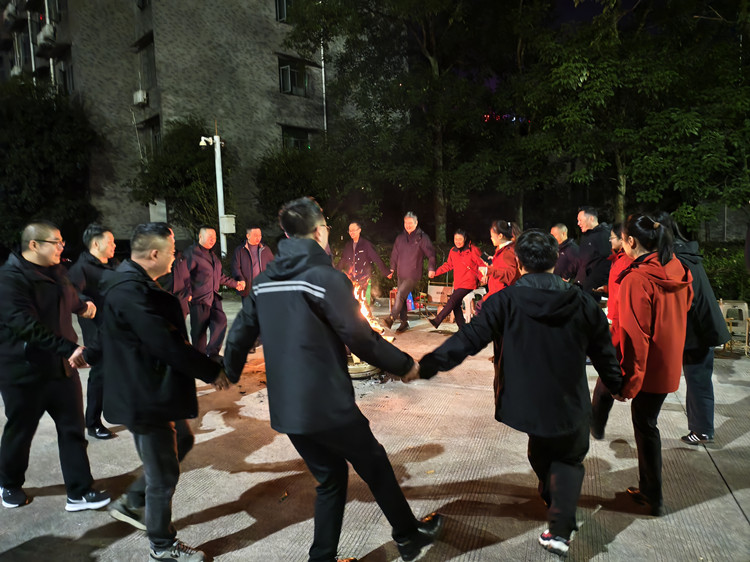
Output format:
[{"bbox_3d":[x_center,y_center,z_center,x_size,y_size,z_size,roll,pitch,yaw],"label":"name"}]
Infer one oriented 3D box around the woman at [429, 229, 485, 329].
[{"bbox_3d":[1.225,0.030,7.400,0.750,1.570,0.600,2,7,34],"label":"woman"}]

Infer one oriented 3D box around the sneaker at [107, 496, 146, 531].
[{"bbox_3d":[-1.283,1.262,2.680,0.280,0.115,0.105,26,3,-7],"label":"sneaker"}]

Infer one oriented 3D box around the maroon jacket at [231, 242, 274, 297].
[{"bbox_3d":[-1.634,-0.177,6.700,0.620,0.700,0.360,-5,6,-25],"label":"maroon jacket"}]

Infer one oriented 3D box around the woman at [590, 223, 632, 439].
[{"bbox_3d":[1.803,0.337,3.600,0.430,1.570,0.480,1,7,28],"label":"woman"}]

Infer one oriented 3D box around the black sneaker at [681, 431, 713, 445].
[{"bbox_3d":[2.337,1.121,3.618,0.250,0.100,0.095,-1,6,13],"label":"black sneaker"}]

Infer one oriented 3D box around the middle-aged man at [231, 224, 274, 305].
[{"bbox_3d":[-1.619,0.116,6.750,0.680,1.710,0.450,-5,7,-26],"label":"middle-aged man"}]

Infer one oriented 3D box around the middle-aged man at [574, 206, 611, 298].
[{"bbox_3d":[2.127,0.137,4.850,0.420,1.730,0.560,0,6,19],"label":"middle-aged man"}]

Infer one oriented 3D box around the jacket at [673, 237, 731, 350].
[{"bbox_3d":[2.243,0.096,3.530,0.470,0.790,0.580,2,7,32],"label":"jacket"}]

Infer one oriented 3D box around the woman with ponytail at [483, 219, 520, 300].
[{"bbox_3d":[1.472,0.138,5.750,0.500,1.670,0.520,-2,6,0],"label":"woman with ponytail"}]

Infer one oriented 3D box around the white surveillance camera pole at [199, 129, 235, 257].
[{"bbox_3d":[-4.042,-1.797,12.911,0.820,4.200,0.320,-2,6,0],"label":"white surveillance camera pole"}]

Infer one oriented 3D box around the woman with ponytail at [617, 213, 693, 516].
[{"bbox_3d":[1.515,0.444,2.700,0.490,1.600,0.380,-6,7,-37],"label":"woman with ponytail"}]

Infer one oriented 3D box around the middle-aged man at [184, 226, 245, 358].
[{"bbox_3d":[-2.042,0.177,6.300,0.500,1.720,0.720,2,7,35],"label":"middle-aged man"}]

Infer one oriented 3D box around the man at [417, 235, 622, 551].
[{"bbox_3d":[0.727,0.522,2.560,1.030,1.620,0.550,-2,6,-4],"label":"man"}]

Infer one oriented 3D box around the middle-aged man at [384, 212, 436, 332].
[{"bbox_3d":[0.509,-0.097,7.150,0.680,1.710,0.520,0,6,18],"label":"middle-aged man"}]

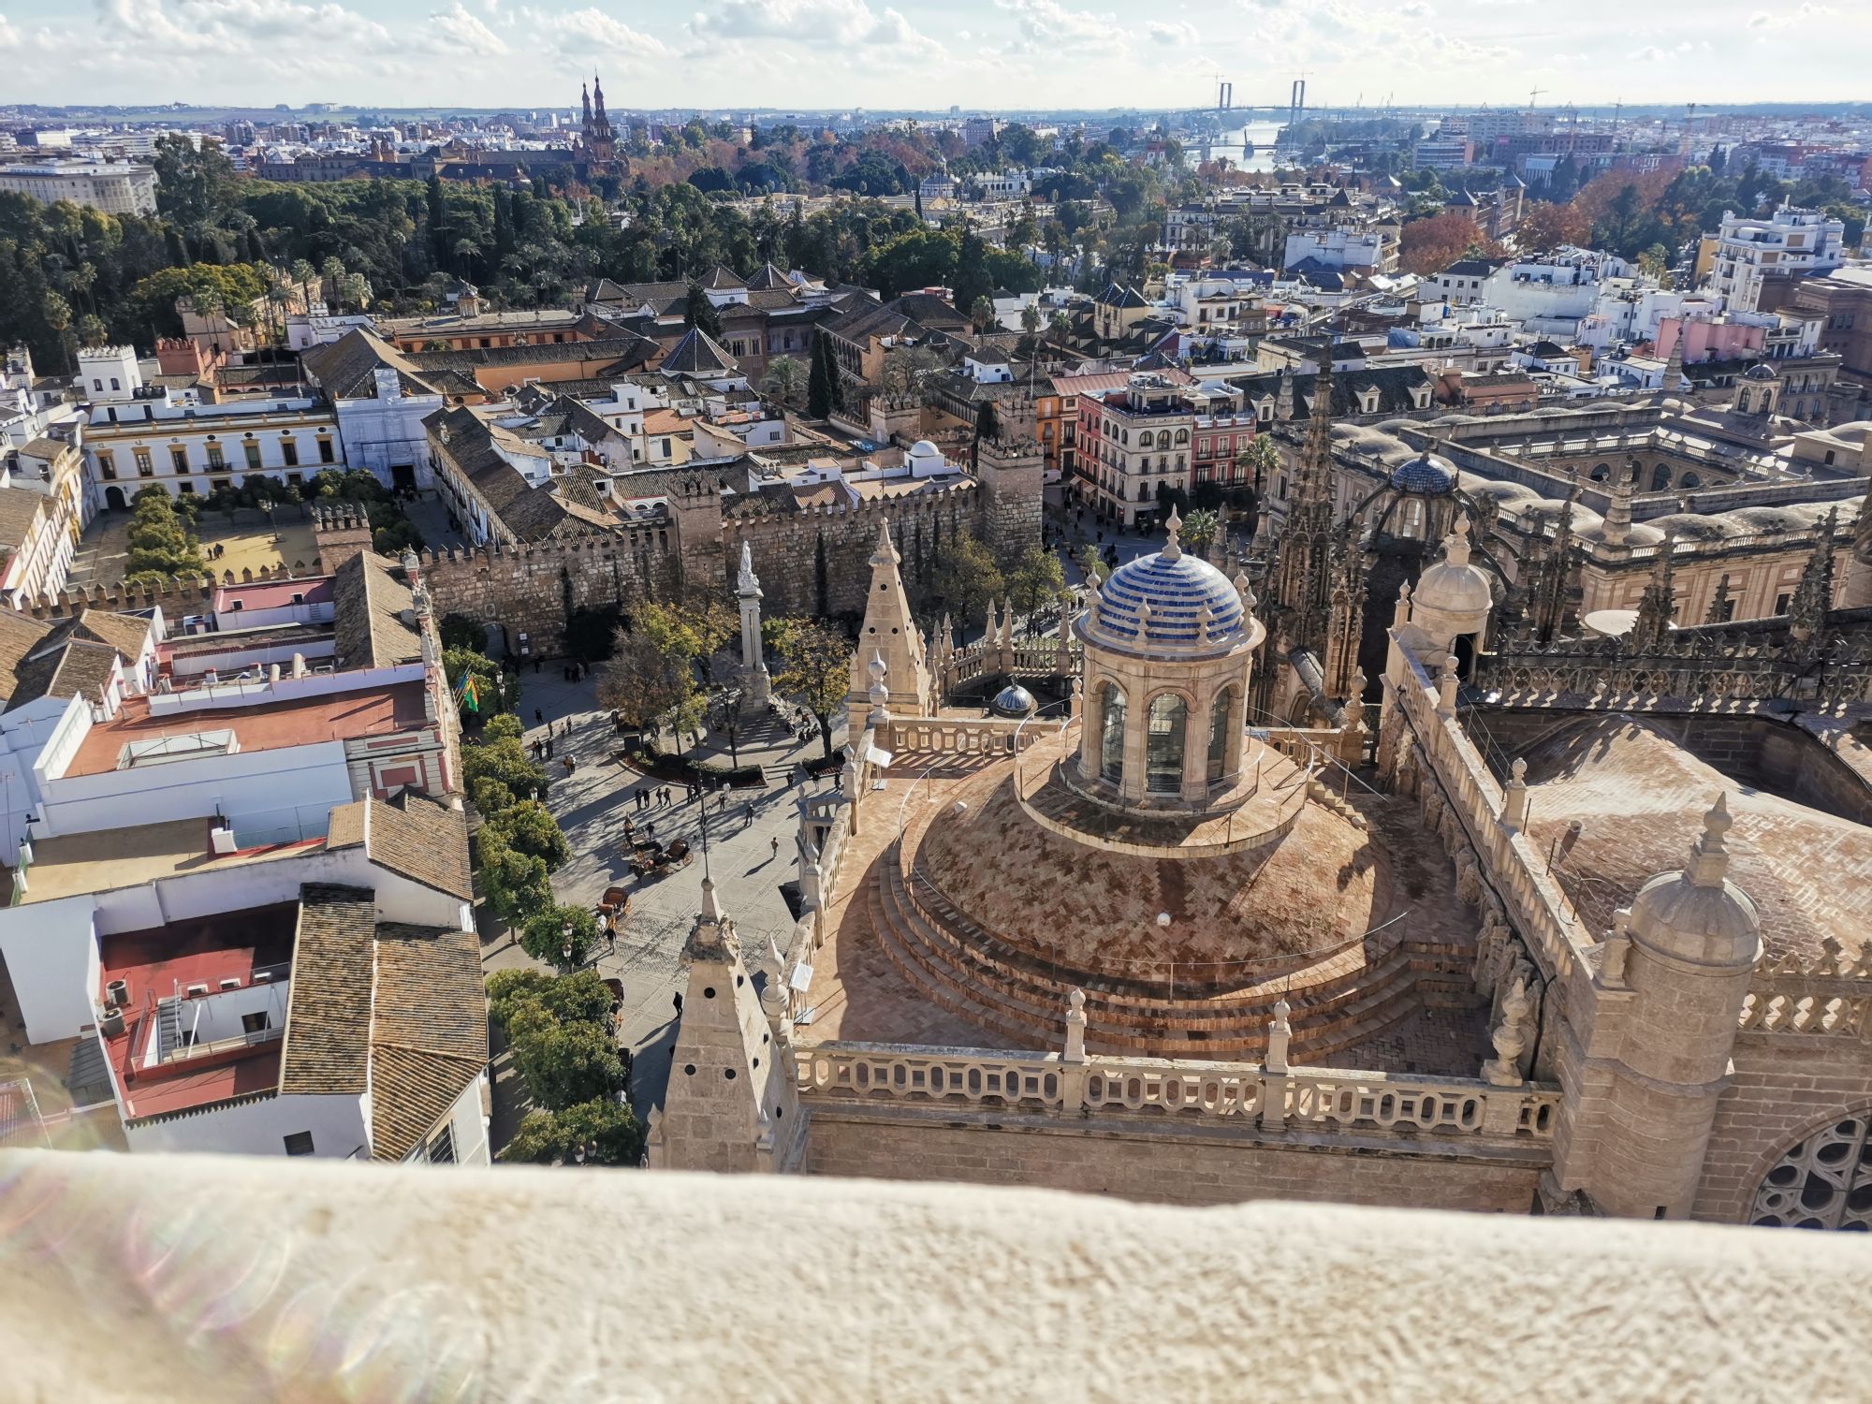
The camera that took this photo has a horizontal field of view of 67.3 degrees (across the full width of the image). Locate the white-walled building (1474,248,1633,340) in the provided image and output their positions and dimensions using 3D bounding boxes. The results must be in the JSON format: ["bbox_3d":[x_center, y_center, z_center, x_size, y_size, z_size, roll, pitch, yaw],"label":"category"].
[{"bbox_3d":[147.282,-96.160,337.463,31.000,21.000,22.000,10,25,23],"label":"white-walled building"}]

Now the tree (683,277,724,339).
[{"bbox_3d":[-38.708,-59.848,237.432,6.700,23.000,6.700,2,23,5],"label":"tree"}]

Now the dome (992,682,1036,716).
[{"bbox_3d":[3.435,-0.038,62.289,2.000,1.250,2.000,2,23,6],"label":"dome"}]

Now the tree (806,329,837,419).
[{"bbox_3d":[-20.400,-57.078,246.544,4.600,16.480,4.400,0,23,0],"label":"tree"}]

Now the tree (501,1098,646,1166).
[{"bbox_3d":[-18.368,23.078,71.338,7.000,5.800,6.200,0,23,0],"label":"tree"}]

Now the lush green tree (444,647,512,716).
[{"bbox_3d":[-41.695,-1.658,128.390,6.400,6.800,6.200,0,23,0],"label":"lush green tree"}]

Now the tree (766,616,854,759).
[{"bbox_3d":[-10.721,-0.714,123.652,8.000,12.200,8.000,0,23,0],"label":"tree"}]

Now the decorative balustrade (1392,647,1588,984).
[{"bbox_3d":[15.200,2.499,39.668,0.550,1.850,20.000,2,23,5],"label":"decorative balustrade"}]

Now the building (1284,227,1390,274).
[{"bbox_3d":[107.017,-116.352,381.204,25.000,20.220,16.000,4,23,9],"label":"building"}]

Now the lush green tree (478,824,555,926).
[{"bbox_3d":[-28.566,12.875,95.322,5.100,7.800,5.100,2,23,5],"label":"lush green tree"}]

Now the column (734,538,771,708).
[{"bbox_3d":[-16.383,-6.917,124.667,2.900,15.350,2.900,2,23,5],"label":"column"}]

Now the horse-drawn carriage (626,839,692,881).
[{"bbox_3d":[-20.273,11.661,102.853,4.900,2.300,1.700,-15,27,-32],"label":"horse-drawn carriage"}]

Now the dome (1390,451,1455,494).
[{"bbox_3d":[28.402,-13.516,81.621,3.700,1.940,3.700,0,23,0],"label":"dome"}]

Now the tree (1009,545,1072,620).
[{"bbox_3d":[10.870,-11.643,149.379,6.600,10.400,6.600,2,23,5],"label":"tree"}]

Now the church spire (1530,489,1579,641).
[{"bbox_3d":[26.196,-5.093,59.804,1.350,8.400,1.350,2,23,5],"label":"church spire"}]

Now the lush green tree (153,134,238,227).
[{"bbox_3d":[-269.171,-184.583,513.788,24.000,42.000,23.000,0,23,0],"label":"lush green tree"}]

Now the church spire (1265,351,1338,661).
[{"bbox_3d":[15.566,-7.930,60.173,3.100,14.200,3.100,2,23,5],"label":"church spire"}]

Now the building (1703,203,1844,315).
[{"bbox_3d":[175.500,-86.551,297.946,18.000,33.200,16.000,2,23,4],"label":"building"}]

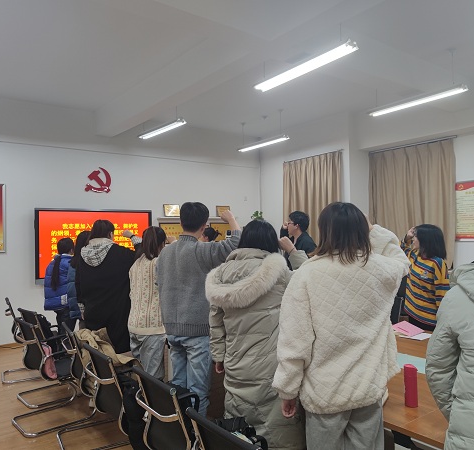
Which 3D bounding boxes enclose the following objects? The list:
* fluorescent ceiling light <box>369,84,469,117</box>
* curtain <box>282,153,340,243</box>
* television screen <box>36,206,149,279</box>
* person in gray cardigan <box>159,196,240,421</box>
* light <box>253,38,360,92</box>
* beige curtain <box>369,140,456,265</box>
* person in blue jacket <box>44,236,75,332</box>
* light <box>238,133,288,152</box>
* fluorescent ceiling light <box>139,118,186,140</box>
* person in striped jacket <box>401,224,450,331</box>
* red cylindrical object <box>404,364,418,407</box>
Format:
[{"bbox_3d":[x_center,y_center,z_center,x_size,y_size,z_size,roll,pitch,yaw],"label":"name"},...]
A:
[{"bbox_3d":[2.166,-1.537,5.380,0.170,0.075,1.270,0,-2,-37],"label":"fluorescent ceiling light"},{"bbox_3d":[1.366,-0.074,7.881,0.130,2.300,1.360,0,-2,-37],"label":"curtain"},{"bbox_3d":[-2.098,0.295,6.518,1.740,1.050,0.090,0,-1,-35],"label":"television screen"},{"bbox_3d":[-0.236,0.734,2.790,0.530,1.750,0.400,0,-1,0],"label":"person in gray cardigan"},{"bbox_3d":[0.604,-1.533,4.240,0.170,0.075,1.270,0,-2,-37],"label":"light"},{"bbox_3d":[2.800,-0.119,7.005,0.140,2.300,1.456,0,-2,-37],"label":"beige curtain"},{"bbox_3d":[-2.052,0.900,5.088,0.430,1.510,0.360,-1,-1,5],"label":"person in blue jacket"},{"bbox_3d":[0.409,-1.442,7.700,0.170,0.075,1.270,0,-2,-37],"label":"light"},{"bbox_3d":[-1.055,-1.341,6.012,0.160,0.080,1.220,0,-1,-35],"label":"fluorescent ceiling light"},{"bbox_3d":[1.660,0.801,3.769,0.400,1.610,0.420,0,-1,-7],"label":"person in striped jacket"},{"bbox_3d":[0.792,0.730,1.971,0.060,0.187,0.060,-1,-1,0],"label":"red cylindrical object"}]

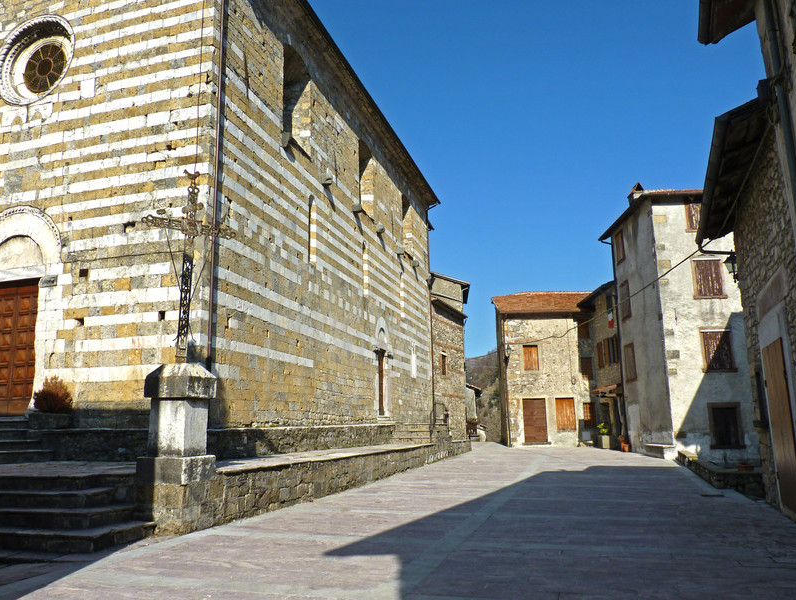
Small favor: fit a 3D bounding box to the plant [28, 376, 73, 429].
[{"bbox_3d":[-7.740,2.290,13.939,0.920,1.120,0.850,-4,-12,16],"label":"plant"}]

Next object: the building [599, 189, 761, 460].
[{"bbox_3d":[12.255,1.305,25.850,5.300,9.900,6.200,-2,-11,5],"label":"building"}]

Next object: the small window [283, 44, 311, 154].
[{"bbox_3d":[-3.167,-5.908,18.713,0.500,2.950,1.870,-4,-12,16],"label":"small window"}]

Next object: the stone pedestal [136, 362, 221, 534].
[{"bbox_3d":[-3.353,2.201,9.434,0.820,2.463,0.820,-4,-12,16],"label":"stone pedestal"}]

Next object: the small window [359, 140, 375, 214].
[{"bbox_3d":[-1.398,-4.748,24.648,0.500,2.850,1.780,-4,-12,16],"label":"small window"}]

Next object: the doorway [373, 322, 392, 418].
[{"bbox_3d":[-0.707,2.747,25.100,0.500,4.050,2.150,-4,-12,16],"label":"doorway"}]

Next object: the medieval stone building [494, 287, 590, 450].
[{"bbox_3d":[8.352,4.094,35.895,5.400,8.300,6.800,-2,-11,5],"label":"medieval stone building"}]

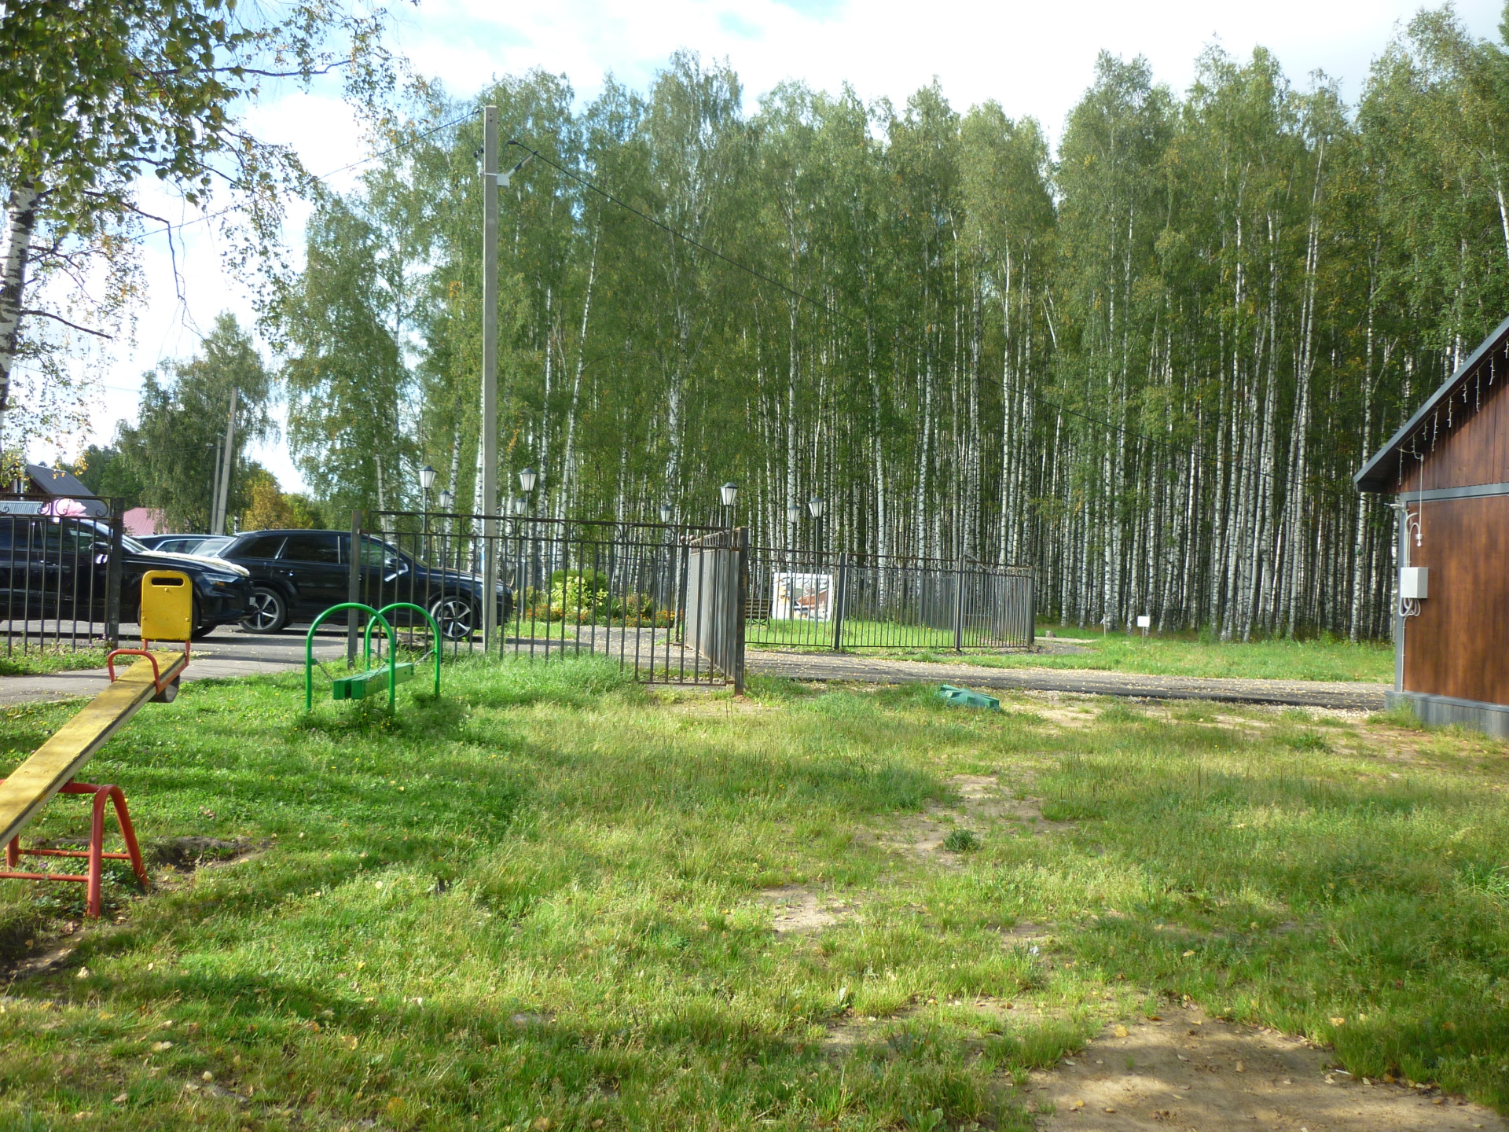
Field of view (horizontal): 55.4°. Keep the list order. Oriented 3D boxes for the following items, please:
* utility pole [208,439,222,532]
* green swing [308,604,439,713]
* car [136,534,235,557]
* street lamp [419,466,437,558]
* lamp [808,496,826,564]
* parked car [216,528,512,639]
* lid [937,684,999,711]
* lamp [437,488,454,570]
[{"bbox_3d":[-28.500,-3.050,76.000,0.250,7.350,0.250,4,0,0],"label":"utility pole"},{"bbox_3d":[-3.500,0.830,13.500,0.780,0.950,2.450,2,0,-3],"label":"green swing"},{"bbox_3d":[-11.550,0.140,31.500,4.700,1.600,1.850,2,0,-12],"label":"car"},{"bbox_3d":[-7.350,-0.590,32.000,0.370,3.290,0.370,3,0,0],"label":"street lamp"},{"bbox_3d":[1.550,-0.060,36.000,0.360,3.330,0.360,2,0,0],"label":"lamp"},{"bbox_3d":[-6.490,0.280,23.800,5.050,1.710,1.970,2,0,-12],"label":"parked car"},{"bbox_3d":[2.260,1.400,15.200,0.420,0.180,0.700,2,0,-30],"label":"lid"},{"bbox_3d":[-9.030,-0.500,41.500,0.360,3.300,0.360,3,0,0],"label":"lamp"}]

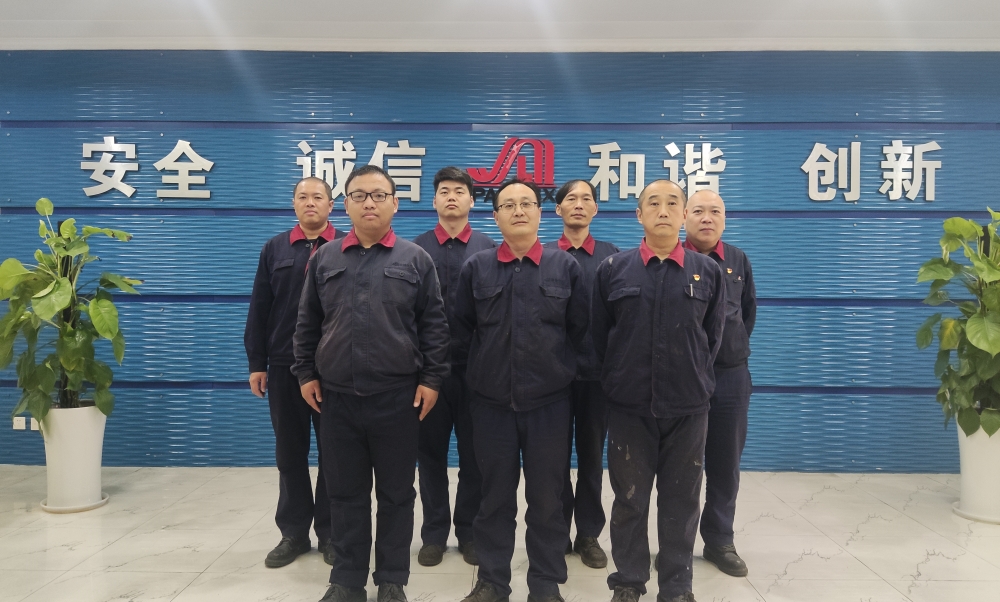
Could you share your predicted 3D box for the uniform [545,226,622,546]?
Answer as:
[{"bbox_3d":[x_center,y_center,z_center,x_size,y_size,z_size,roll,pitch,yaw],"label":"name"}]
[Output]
[{"bbox_3d":[0.369,0.406,3.482,0.514,1.464,0.330,0,1,4],"label":"uniform"}]

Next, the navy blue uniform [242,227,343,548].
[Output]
[{"bbox_3d":[-0.908,0.386,3.390,0.580,1.505,0.330,0,1,-2],"label":"navy blue uniform"}]

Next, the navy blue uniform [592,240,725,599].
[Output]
[{"bbox_3d":[0.621,0.462,2.830,0.510,1.400,0.360,0,1,3],"label":"navy blue uniform"}]

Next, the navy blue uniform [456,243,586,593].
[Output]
[{"bbox_3d":[0.080,0.460,2.897,0.546,1.409,0.350,0,1,1],"label":"navy blue uniform"}]

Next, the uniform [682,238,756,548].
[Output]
[{"bbox_3d":[0.958,0.431,3.350,0.490,1.442,0.350,0,1,2],"label":"uniform"}]

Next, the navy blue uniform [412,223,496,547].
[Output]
[{"bbox_3d":[-0.226,0.398,3.500,0.532,1.561,0.340,0,1,1],"label":"navy blue uniform"}]

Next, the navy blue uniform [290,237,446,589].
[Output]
[{"bbox_3d":[-0.509,0.426,2.850,0.610,1.425,0.340,0,1,-2],"label":"navy blue uniform"}]

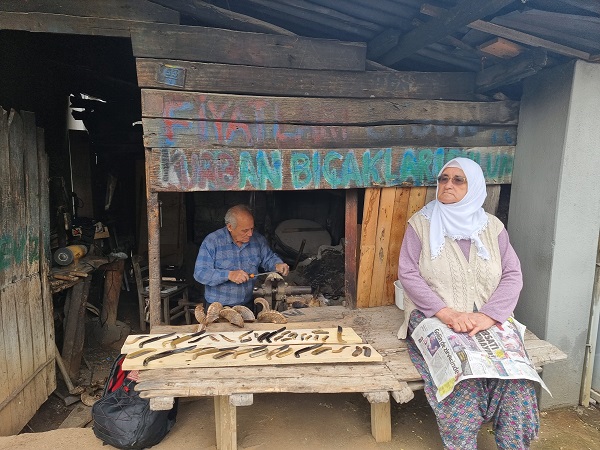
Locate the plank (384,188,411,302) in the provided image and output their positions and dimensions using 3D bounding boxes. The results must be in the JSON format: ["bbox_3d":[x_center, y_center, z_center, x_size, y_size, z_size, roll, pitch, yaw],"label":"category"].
[{"bbox_3d":[0.600,0.137,2.622,0.082,0.768,0.028,3,8,-17],"label":"plank"}]

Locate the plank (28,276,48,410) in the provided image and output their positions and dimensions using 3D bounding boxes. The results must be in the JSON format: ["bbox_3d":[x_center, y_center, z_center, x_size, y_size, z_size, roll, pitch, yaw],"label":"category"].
[{"bbox_3d":[-1.514,0.681,2.396,0.025,0.763,0.149,0,7,-9],"label":"plank"}]

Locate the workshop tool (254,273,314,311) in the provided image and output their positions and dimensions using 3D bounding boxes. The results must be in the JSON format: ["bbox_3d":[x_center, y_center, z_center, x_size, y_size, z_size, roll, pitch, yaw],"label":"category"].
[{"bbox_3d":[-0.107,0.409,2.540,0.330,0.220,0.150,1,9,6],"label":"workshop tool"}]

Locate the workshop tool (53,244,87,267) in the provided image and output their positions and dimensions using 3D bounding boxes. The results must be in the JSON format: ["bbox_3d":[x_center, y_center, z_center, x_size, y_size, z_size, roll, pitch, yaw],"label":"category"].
[{"bbox_3d":[-1.582,0.208,2.880,0.130,0.135,0.250,0,6,-2],"label":"workshop tool"}]

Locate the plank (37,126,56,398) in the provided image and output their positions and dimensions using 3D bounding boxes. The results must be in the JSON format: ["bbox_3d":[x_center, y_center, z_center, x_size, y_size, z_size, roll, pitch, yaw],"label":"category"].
[{"bbox_3d":[-1.395,0.203,2.295,0.025,1.465,0.090,-1,6,-4],"label":"plank"}]

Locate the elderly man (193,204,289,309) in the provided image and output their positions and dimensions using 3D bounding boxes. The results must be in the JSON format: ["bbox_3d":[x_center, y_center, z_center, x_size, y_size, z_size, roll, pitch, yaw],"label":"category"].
[{"bbox_3d":[-0.411,0.491,2.851,0.500,1.250,0.480,-3,8,-32],"label":"elderly man"}]

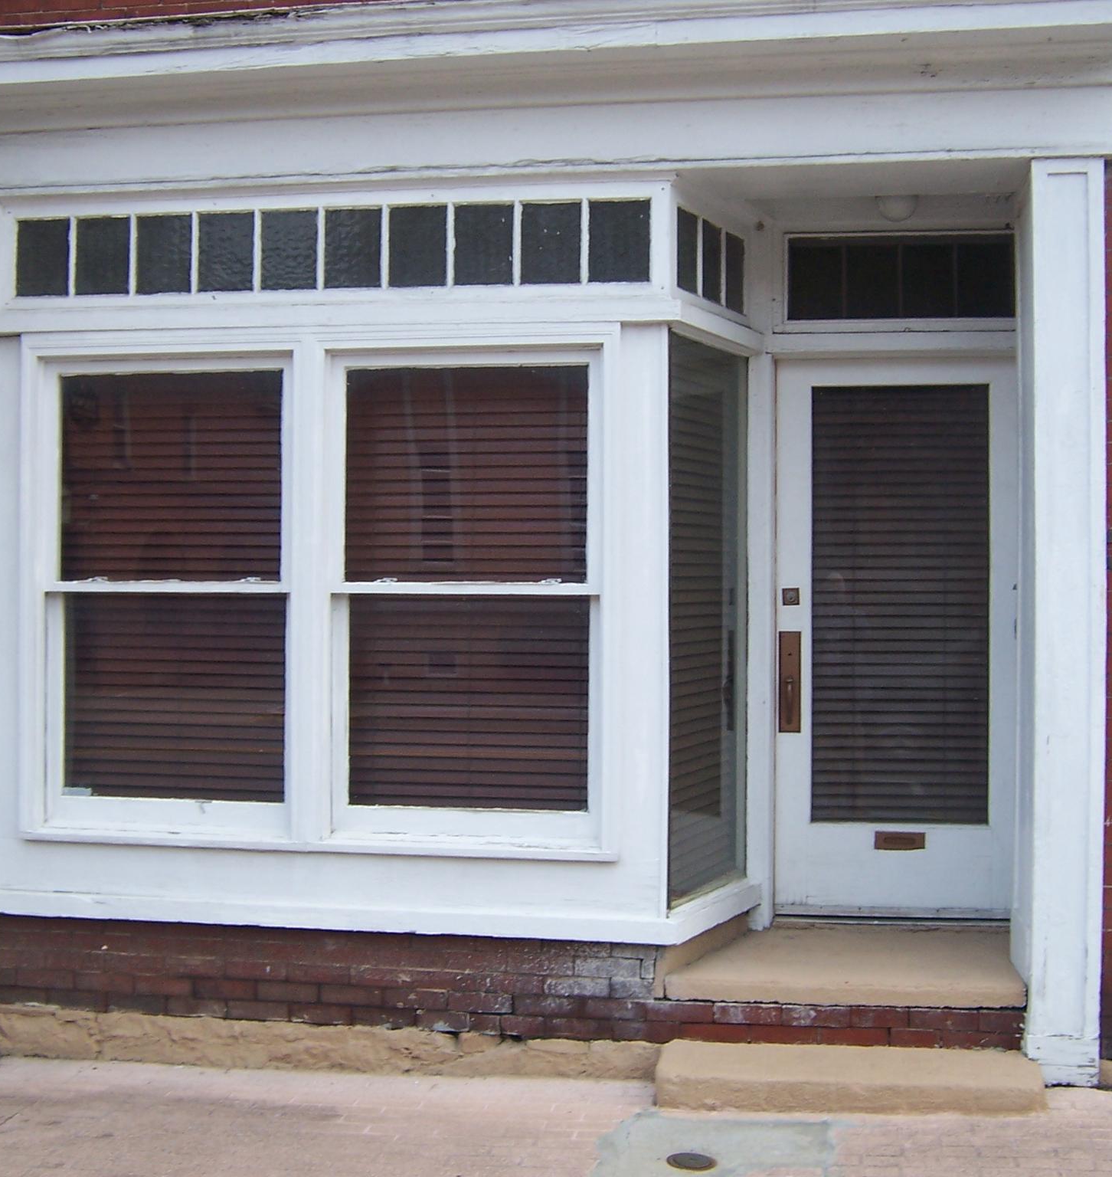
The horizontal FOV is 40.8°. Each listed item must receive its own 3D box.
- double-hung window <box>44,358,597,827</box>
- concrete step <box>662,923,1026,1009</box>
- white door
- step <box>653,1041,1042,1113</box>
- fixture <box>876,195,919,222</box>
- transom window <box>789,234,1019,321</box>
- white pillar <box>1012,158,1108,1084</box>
[{"bbox_3d":[-0.830,0.016,5.190,1.976,1.601,0.090,0,1,8],"label":"double-hung window"},{"bbox_3d":[0.983,1.318,5.204,1.165,0.088,0.640,0,1,8],"label":"concrete step"},{"bbox_3d":[1.253,0.179,5.485,0.892,2.041,0.050,0,1,8],"label":"white door"},{"bbox_3d":[0.919,1.554,4.752,1.177,0.106,0.340,0,1,8],"label":"step"},{"bbox_3d":[1.203,-1.350,5.270,0.160,0.130,0.160,0,1,8],"label":"fixture"},{"bbox_3d":[1.253,-1.128,5.460,0.809,0.310,0.060,0,1,8],"label":"transom window"},{"bbox_3d":[1.633,0.110,4.837,0.215,2.905,0.280,0,1,8],"label":"white pillar"}]

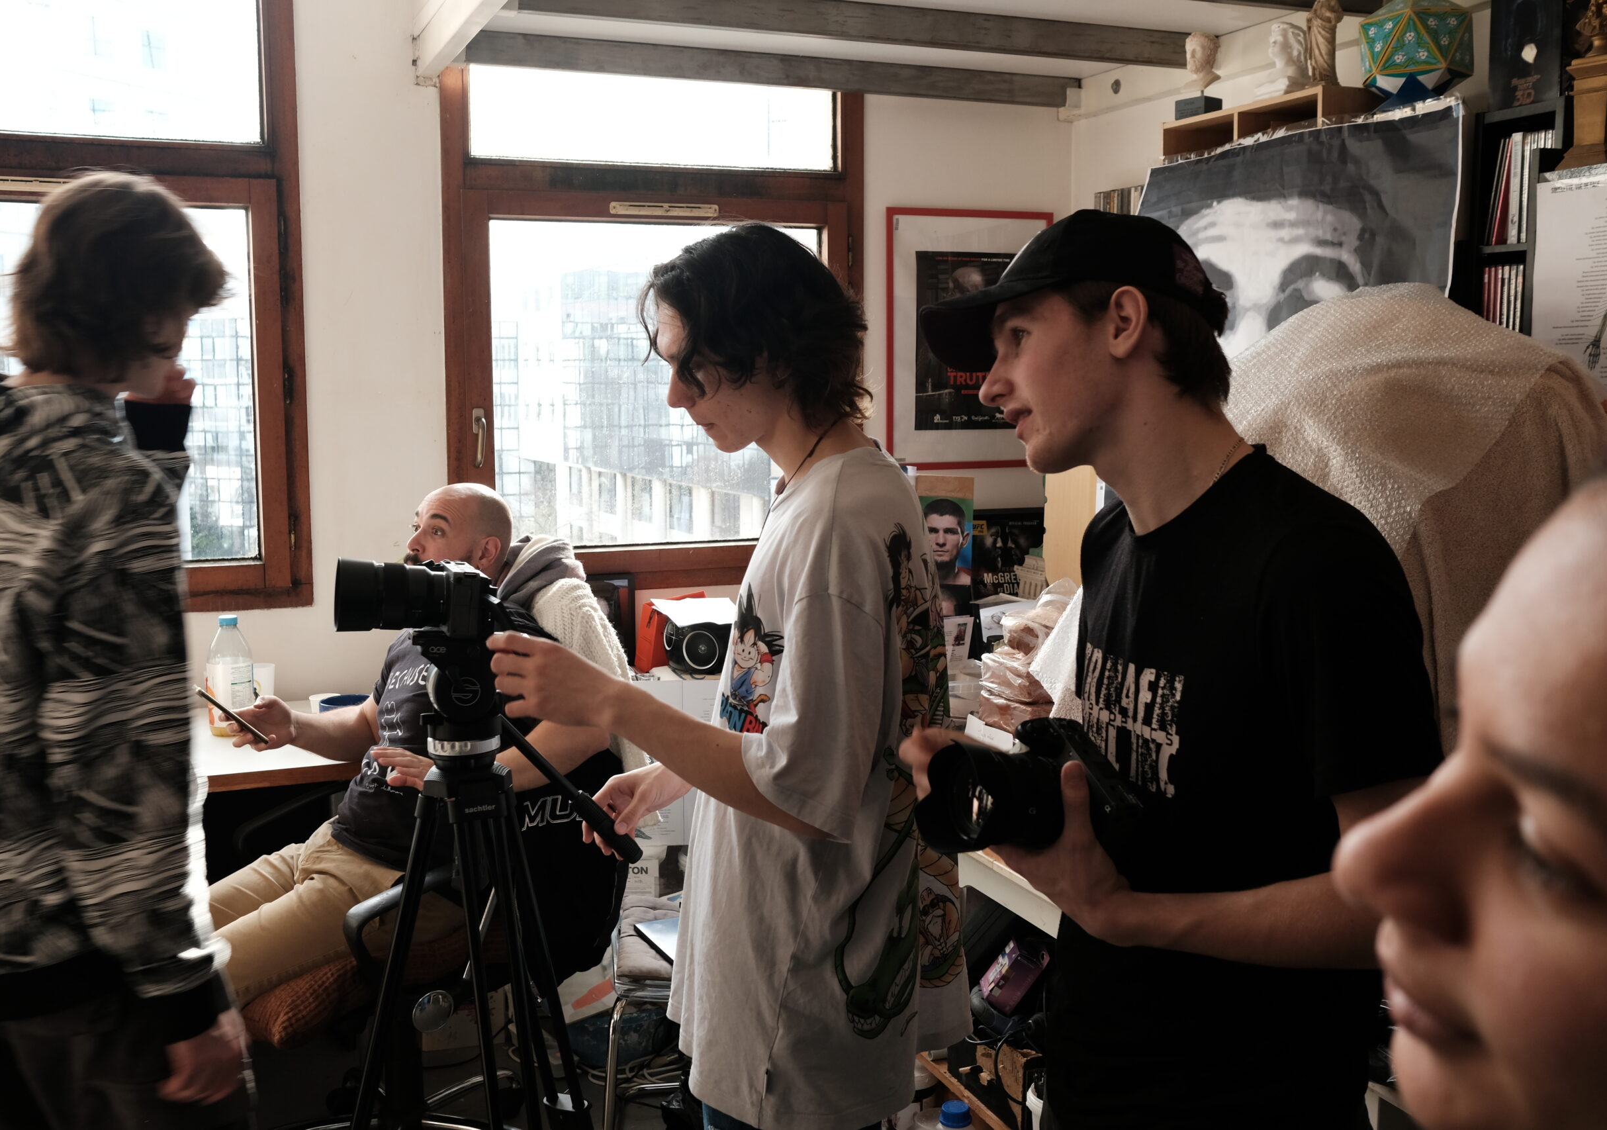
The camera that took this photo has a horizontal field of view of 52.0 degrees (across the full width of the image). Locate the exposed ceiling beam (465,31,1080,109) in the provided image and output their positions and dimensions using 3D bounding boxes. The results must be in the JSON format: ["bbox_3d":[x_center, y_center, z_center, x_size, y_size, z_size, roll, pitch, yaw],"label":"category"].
[{"bbox_3d":[-0.041,-1.268,4.249,1.712,0.088,0.078,-3,7,-23],"label":"exposed ceiling beam"}]

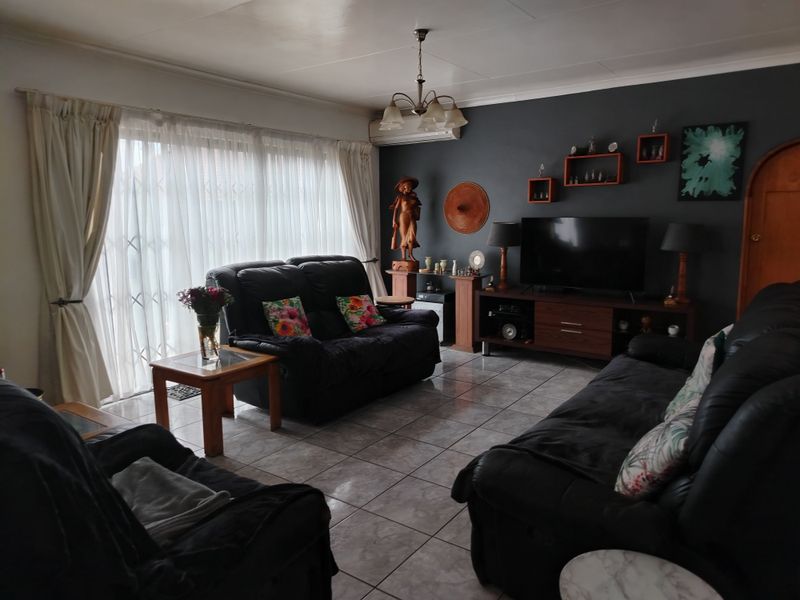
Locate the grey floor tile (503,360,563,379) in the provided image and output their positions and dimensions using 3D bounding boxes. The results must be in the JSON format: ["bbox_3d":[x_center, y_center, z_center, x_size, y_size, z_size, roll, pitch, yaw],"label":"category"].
[{"bbox_3d":[1.163,0.629,4.870,0.400,0.010,0.400,6,11,35],"label":"grey floor tile"}]

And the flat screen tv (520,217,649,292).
[{"bbox_3d":[1.615,-0.404,4.986,1.114,0.661,0.080,6,11,35],"label":"flat screen tv"}]

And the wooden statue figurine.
[{"bbox_3d":[0.062,-0.846,6.193,0.320,1.040,0.240,2,10,17],"label":"wooden statue figurine"}]

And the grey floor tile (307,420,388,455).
[{"bbox_3d":[-0.333,0.877,3.519,0.403,0.010,0.403,6,11,35],"label":"grey floor tile"}]

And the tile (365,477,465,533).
[{"bbox_3d":[0.095,0.995,2.701,0.400,0.010,0.400,6,11,35],"label":"tile"}]

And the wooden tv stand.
[{"bbox_3d":[1.630,0.276,4.991,1.849,0.639,0.454,6,11,35],"label":"wooden tv stand"}]

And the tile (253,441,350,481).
[{"bbox_3d":[-0.569,0.932,3.191,0.403,0.010,0.403,6,11,35],"label":"tile"}]

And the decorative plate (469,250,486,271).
[{"bbox_3d":[0.803,-0.408,5.759,0.200,0.200,0.035,6,11,35],"label":"decorative plate"}]

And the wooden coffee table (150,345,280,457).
[{"bbox_3d":[-1.152,0.621,3.527,0.551,0.484,0.559,6,11,35],"label":"wooden coffee table"}]

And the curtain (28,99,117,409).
[{"bbox_3d":[-2.224,-0.298,4.004,0.160,2.195,0.636,6,11,35],"label":"curtain"}]

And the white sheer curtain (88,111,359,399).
[{"bbox_3d":[-1.294,-0.478,5.082,0.121,2.104,3.103,6,11,35],"label":"white sheer curtain"}]

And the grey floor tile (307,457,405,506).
[{"bbox_3d":[-0.233,0.961,2.931,0.400,0.010,0.400,6,11,35],"label":"grey floor tile"}]

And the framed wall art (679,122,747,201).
[{"bbox_3d":[2.529,-1.107,4.496,0.450,0.603,0.030,6,11,35],"label":"framed wall art"}]

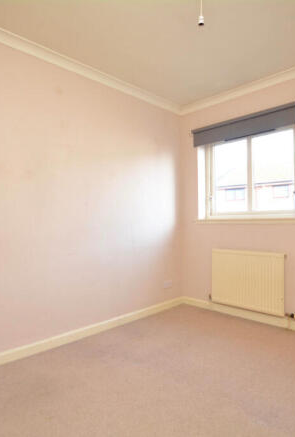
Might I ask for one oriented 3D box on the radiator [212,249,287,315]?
[{"bbox_3d":[1.020,0.628,2.808,0.758,0.589,0.080,-1,-1,44],"label":"radiator"}]

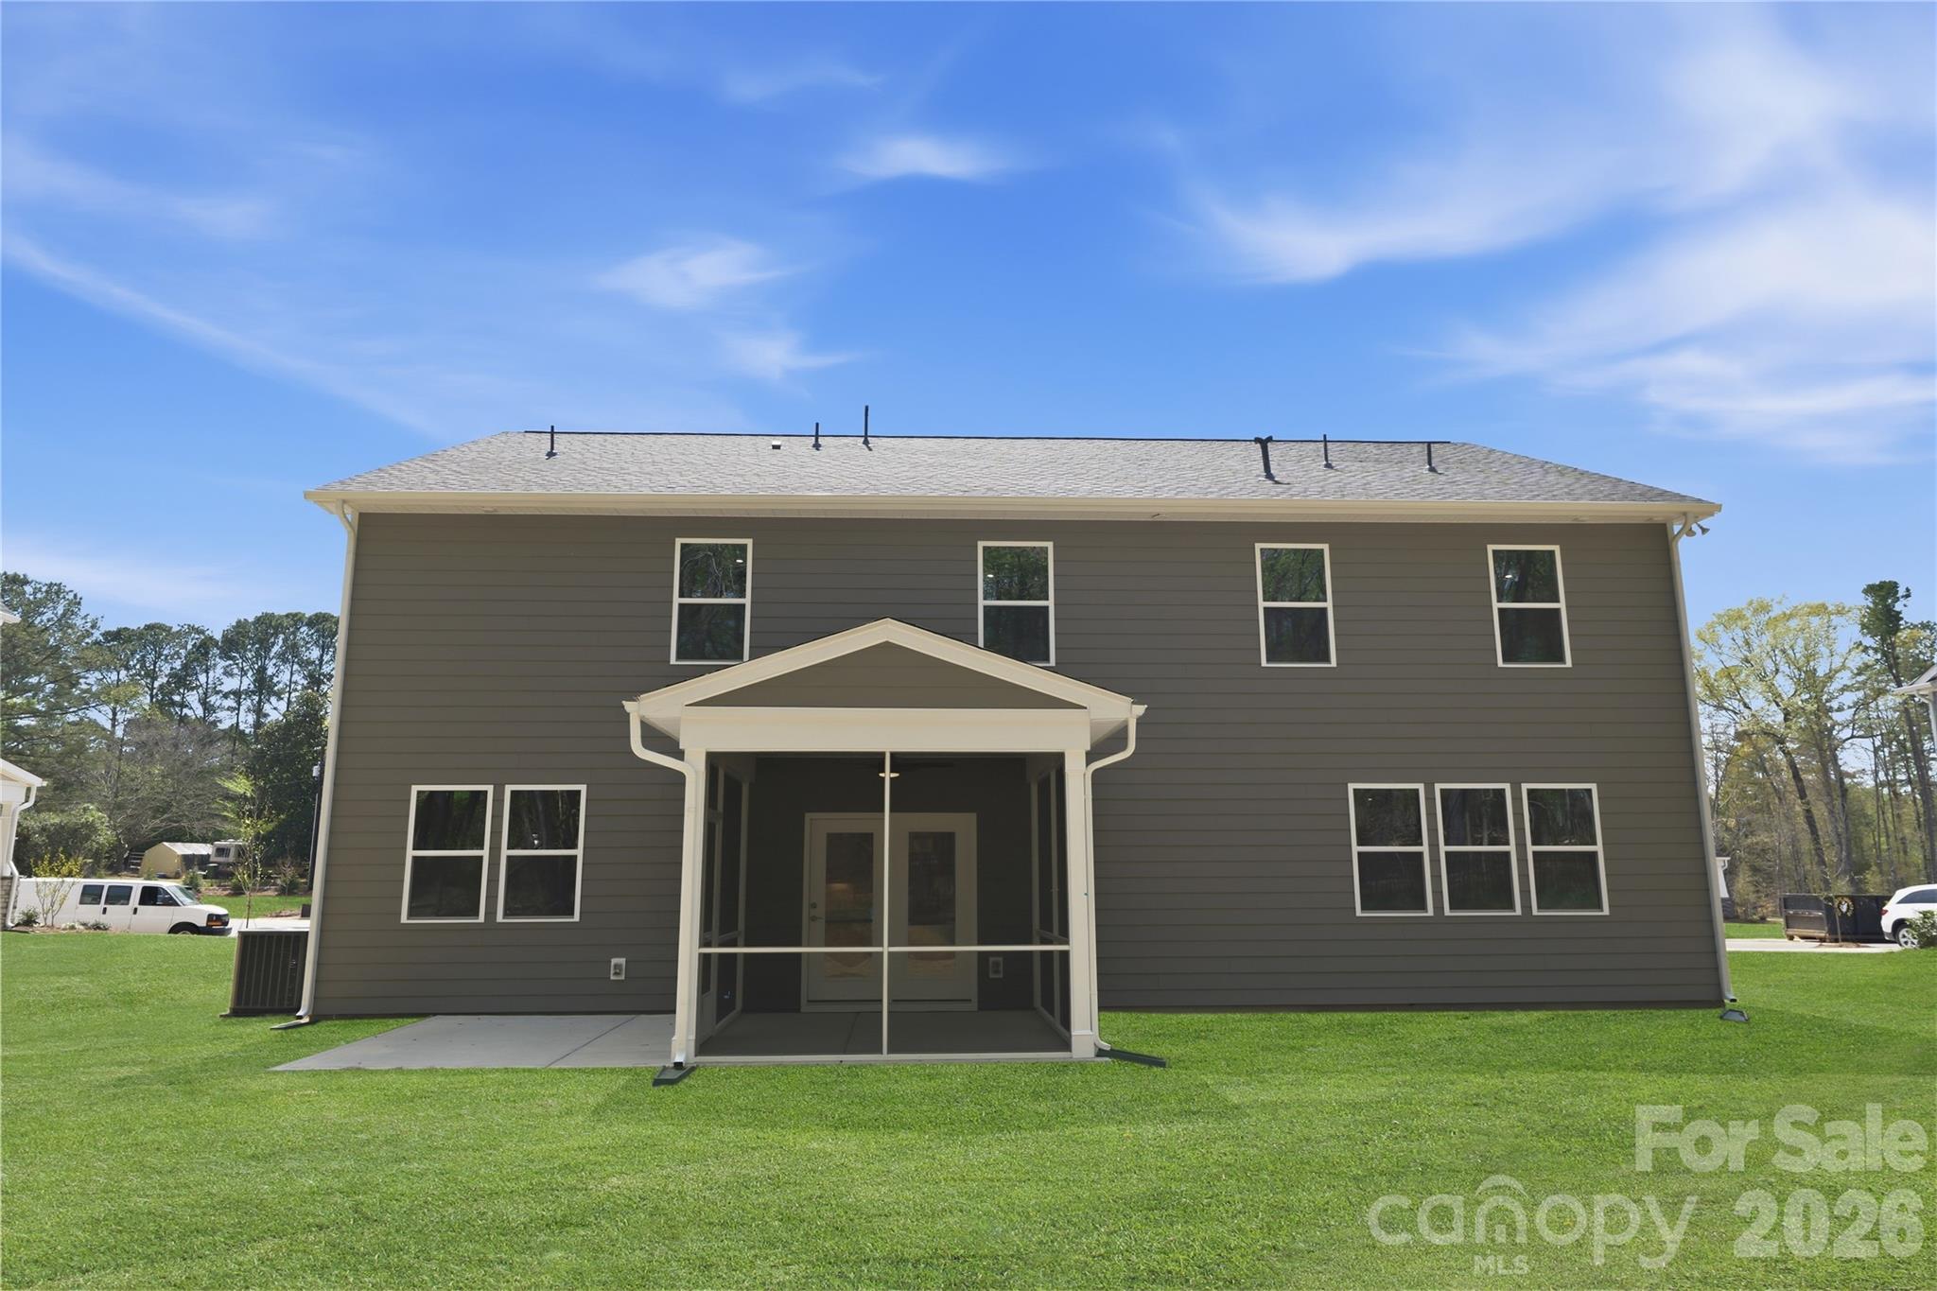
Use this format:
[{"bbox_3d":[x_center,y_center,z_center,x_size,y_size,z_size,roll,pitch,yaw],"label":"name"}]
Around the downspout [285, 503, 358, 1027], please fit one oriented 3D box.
[{"bbox_3d":[-7.176,1.175,13.776,0.089,5.730,0.420,0,-11,-3],"label":"downspout"}]

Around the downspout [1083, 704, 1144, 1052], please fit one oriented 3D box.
[{"bbox_3d":[1.310,2.004,10.873,0.540,2.970,0.140,0,-11,-3],"label":"downspout"}]

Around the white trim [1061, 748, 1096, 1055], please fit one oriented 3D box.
[{"bbox_3d":[0.963,2.227,10.830,0.195,2.600,0.195,0,-11,-3],"label":"white trim"}]

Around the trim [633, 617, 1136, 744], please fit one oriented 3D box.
[{"bbox_3d":[-0.710,0.337,11.012,4.365,1.175,0.150,0,-11,-3],"label":"trim"}]

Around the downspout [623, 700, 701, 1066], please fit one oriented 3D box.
[{"bbox_3d":[-2.669,1.975,10.541,0.660,3.040,0.180,0,-11,-3],"label":"downspout"}]

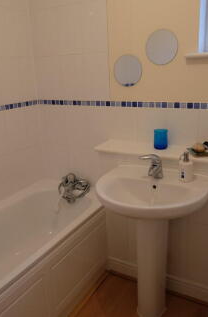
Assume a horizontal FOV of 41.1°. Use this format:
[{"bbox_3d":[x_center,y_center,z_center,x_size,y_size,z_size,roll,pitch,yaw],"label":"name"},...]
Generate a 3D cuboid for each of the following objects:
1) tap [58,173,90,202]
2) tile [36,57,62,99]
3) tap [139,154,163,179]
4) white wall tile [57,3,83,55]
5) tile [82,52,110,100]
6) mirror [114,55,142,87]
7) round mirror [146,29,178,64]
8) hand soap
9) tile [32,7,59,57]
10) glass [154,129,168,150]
[{"bbox_3d":[-0.232,0.224,2.124,0.192,0.148,0.156,7,20,28],"label":"tap"},{"bbox_3d":[-0.403,-0.611,2.130,0.199,0.320,0.010,7,20,28],"label":"tile"},{"bbox_3d":[0.262,0.050,1.493,0.088,0.139,0.151,7,20,28],"label":"tap"},{"bbox_3d":[-0.239,-0.894,1.939,0.200,0.320,0.010,7,20,28],"label":"white wall tile"},{"bbox_3d":[-0.049,-0.565,1.931,0.201,0.317,0.010,7,20,28],"label":"tile"},{"bbox_3d":[0.153,-0.567,1.801,0.202,0.202,0.010,7,20,28],"label":"mirror"},{"bbox_3d":[0.342,-0.662,1.657,0.202,0.203,0.010,7,20,28],"label":"round mirror"},{"bbox_3d":[0.435,0.046,1.463,0.072,0.151,0.065,-13,20,-29],"label":"hand soap"},{"bbox_3d":[-0.413,-0.913,2.022,0.198,0.315,0.010,7,20,28],"label":"tile"},{"bbox_3d":[0.356,-0.118,1.726,0.081,0.112,0.081,7,20,28],"label":"glass"}]

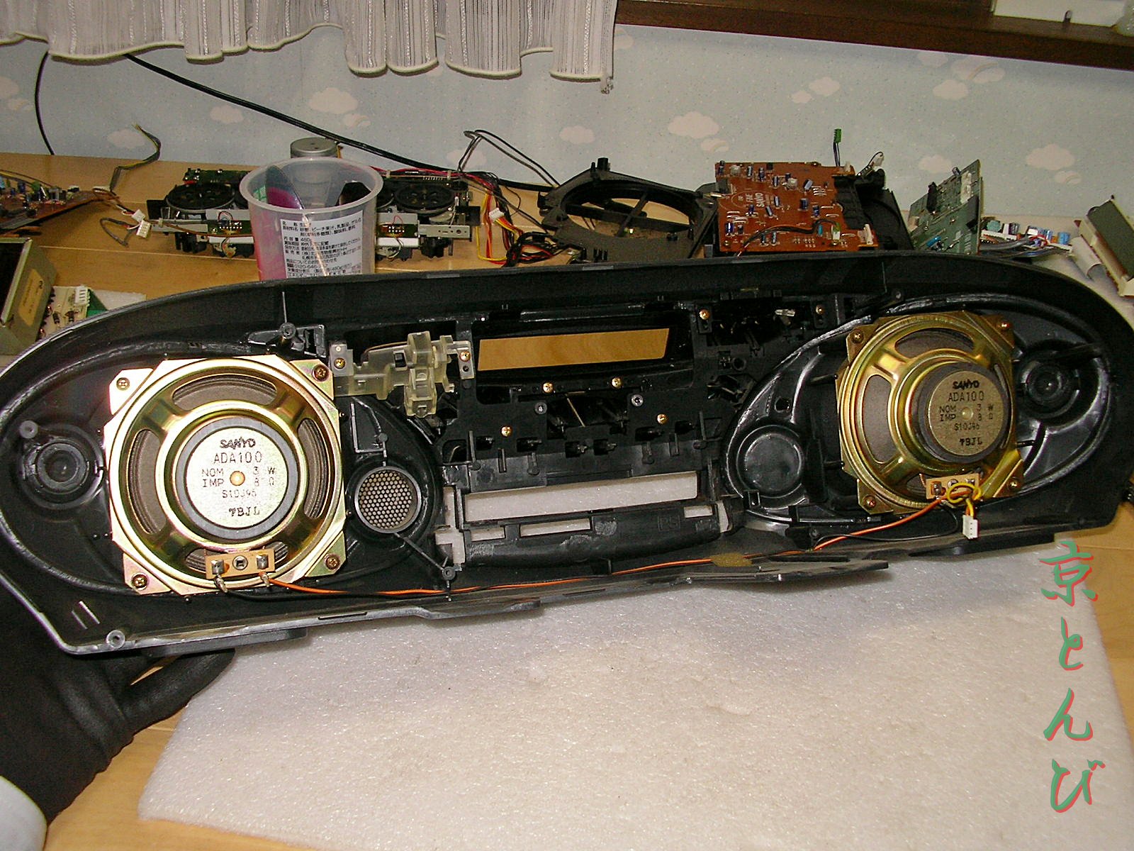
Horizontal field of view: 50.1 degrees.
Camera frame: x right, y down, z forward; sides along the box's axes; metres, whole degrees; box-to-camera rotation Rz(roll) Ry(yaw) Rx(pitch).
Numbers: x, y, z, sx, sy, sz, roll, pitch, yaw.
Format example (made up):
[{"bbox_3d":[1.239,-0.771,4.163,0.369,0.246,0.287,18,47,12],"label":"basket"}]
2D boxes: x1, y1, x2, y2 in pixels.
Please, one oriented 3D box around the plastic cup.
[{"bbox_3d":[-0.184,-0.132,0.887,0.100,0.095,0.100,-2,34,-11],"label":"plastic cup"}]

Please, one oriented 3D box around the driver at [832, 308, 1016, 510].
[{"bbox_3d":[0.189,-0.006,0.606,0.101,0.101,0.036,-6,3,-15],"label":"driver"}]

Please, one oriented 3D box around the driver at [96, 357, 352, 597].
[{"bbox_3d":[-0.144,0.022,0.517,0.101,0.101,0.036,-4,1,-21],"label":"driver"}]

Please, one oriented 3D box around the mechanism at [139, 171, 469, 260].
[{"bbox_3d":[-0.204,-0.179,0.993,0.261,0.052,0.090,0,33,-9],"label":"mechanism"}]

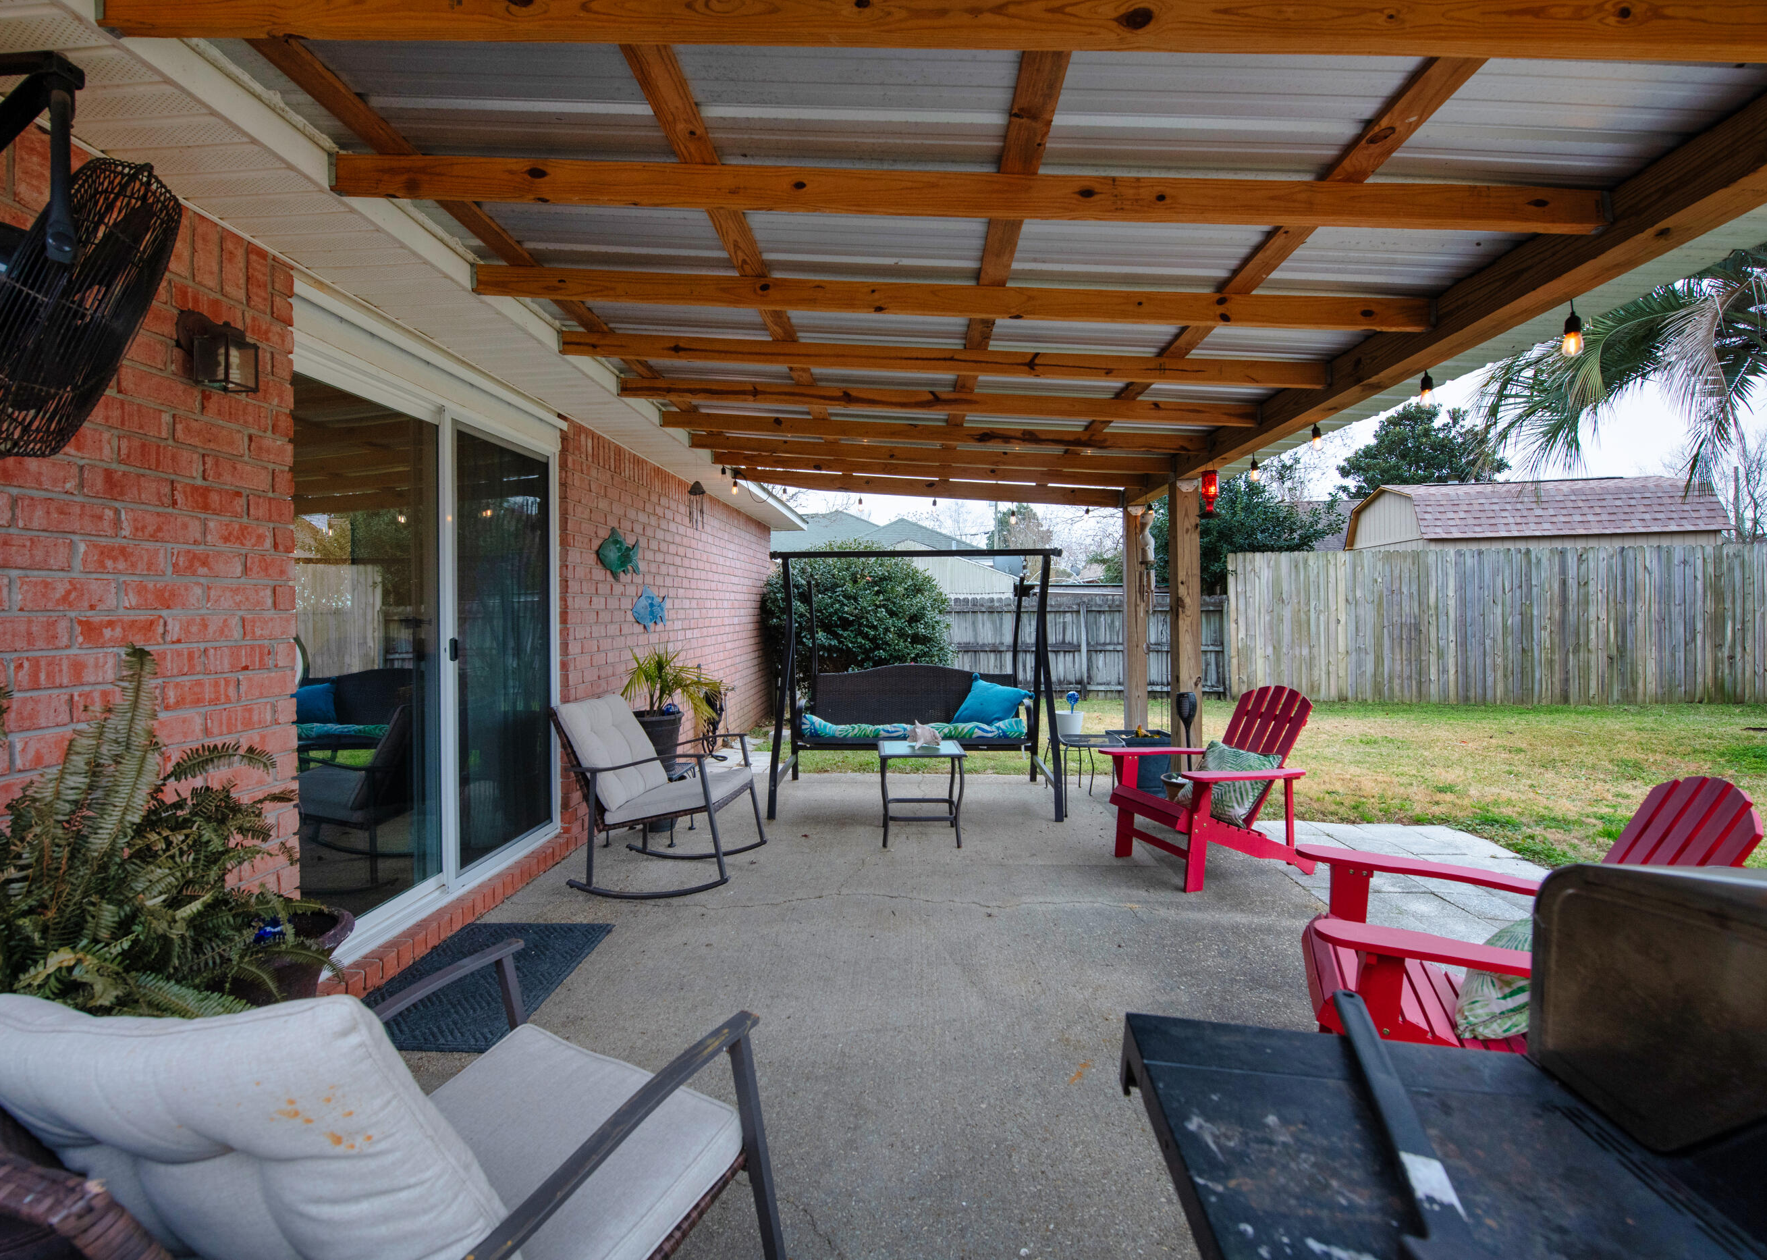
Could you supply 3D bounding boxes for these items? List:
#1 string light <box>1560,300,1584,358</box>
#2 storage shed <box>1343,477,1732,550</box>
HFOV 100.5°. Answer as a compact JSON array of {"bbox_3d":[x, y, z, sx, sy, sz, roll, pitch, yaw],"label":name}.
[{"bbox_3d":[1.849,-0.806,1.970,0.056,0.148,0.056,1,2,43],"label":"string light"},{"bbox_3d":[10.697,-0.855,12.382,4.400,3.230,2.400,0,2,7],"label":"storage shed"}]

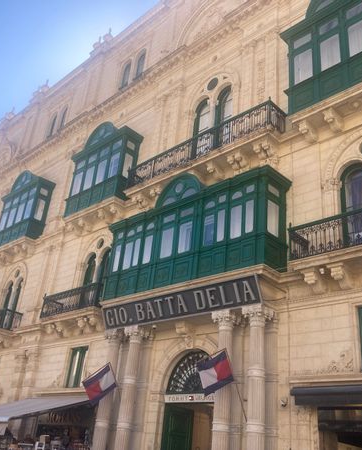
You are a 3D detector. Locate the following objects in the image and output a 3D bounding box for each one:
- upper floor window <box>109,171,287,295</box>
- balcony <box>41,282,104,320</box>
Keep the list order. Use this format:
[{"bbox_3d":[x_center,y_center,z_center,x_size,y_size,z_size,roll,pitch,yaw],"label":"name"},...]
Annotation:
[{"bbox_3d":[0.237,0.305,17.350,7.699,4.282,1.310,-19,-36,40],"label":"upper floor window"},{"bbox_3d":[-4.365,3.421,20.602,3.978,0.959,1.170,-19,-36,40],"label":"balcony"}]

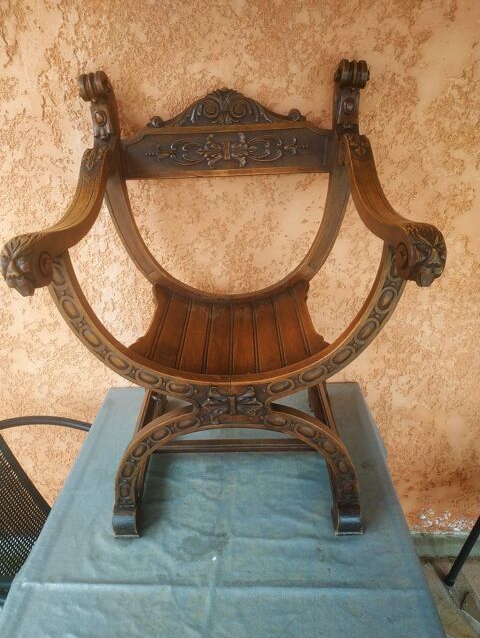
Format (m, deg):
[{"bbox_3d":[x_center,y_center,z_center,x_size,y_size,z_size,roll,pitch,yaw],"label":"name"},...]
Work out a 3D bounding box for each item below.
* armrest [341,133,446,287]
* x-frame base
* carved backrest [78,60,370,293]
[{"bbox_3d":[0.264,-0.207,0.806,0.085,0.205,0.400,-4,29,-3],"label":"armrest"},{"bbox_3d":[-0.014,0.207,1.121,0.570,0.410,0.460,-1,29,1],"label":"x-frame base"},{"bbox_3d":[-0.027,-0.294,1.027,0.600,0.510,0.090,-1,29,1],"label":"carved backrest"}]

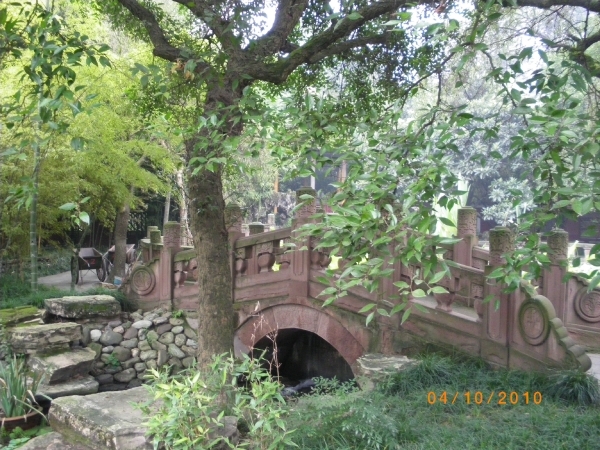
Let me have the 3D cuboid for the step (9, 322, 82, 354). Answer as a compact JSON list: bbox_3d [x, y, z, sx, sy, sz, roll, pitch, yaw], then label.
[{"bbox_3d":[-3.620,1.620,8.950,0.950,0.310,0.600,0,1,-14],"label":"step"}]

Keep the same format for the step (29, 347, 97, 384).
[{"bbox_3d":[-3.130,1.820,8.300,0.820,0.230,0.700,0,1,-24],"label":"step"}]

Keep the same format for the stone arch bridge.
[{"bbox_3d":[0.757,0.730,9.270,7.300,2.400,2.900,1,1,39],"label":"stone arch bridge"}]

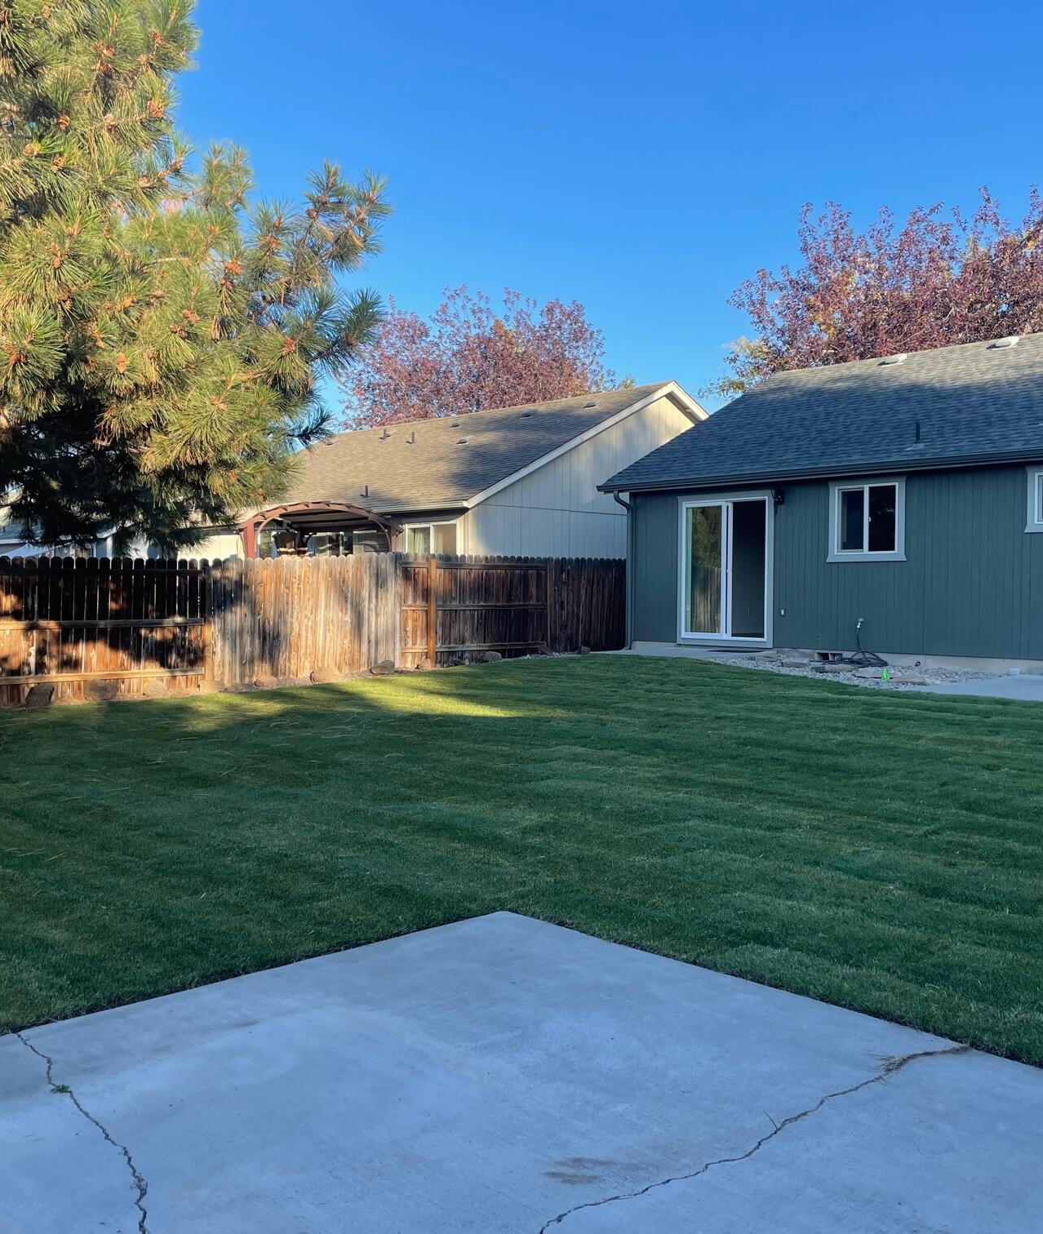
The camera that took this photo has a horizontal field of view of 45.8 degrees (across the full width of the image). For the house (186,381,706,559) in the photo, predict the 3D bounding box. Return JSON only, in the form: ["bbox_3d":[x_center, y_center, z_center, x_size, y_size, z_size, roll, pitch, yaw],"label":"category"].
[{"bbox_3d":[-0.963,-2.208,29.072,10.677,5.296,11.745,-1,2,-43],"label":"house"}]

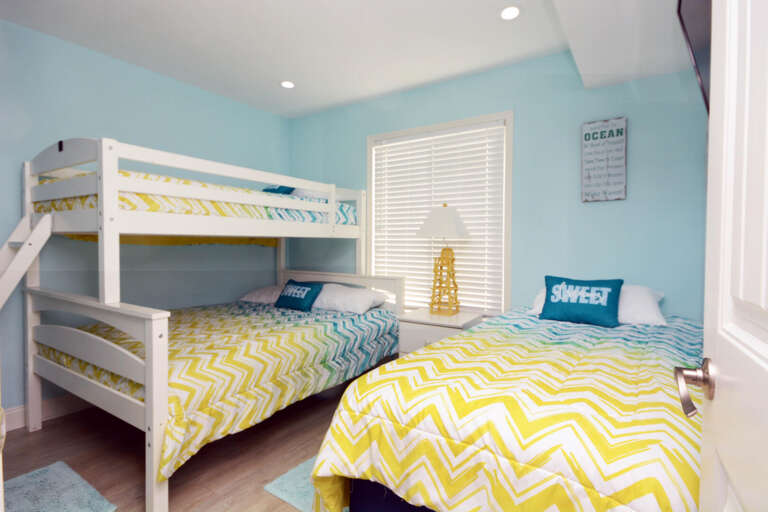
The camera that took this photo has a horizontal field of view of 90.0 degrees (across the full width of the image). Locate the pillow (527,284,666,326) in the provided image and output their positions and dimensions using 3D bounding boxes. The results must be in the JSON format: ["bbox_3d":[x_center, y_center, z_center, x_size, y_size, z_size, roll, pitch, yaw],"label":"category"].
[{"bbox_3d":[1.316,0.281,2.413,0.735,0.210,0.330,2,2,32],"label":"pillow"}]

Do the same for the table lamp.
[{"bbox_3d":[0.465,0.015,2.959,0.320,0.852,0.320,2,2,32],"label":"table lamp"}]

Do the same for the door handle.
[{"bbox_3d":[0.502,0.207,0.623,0.052,0.074,0.140,2,2,32],"label":"door handle"}]

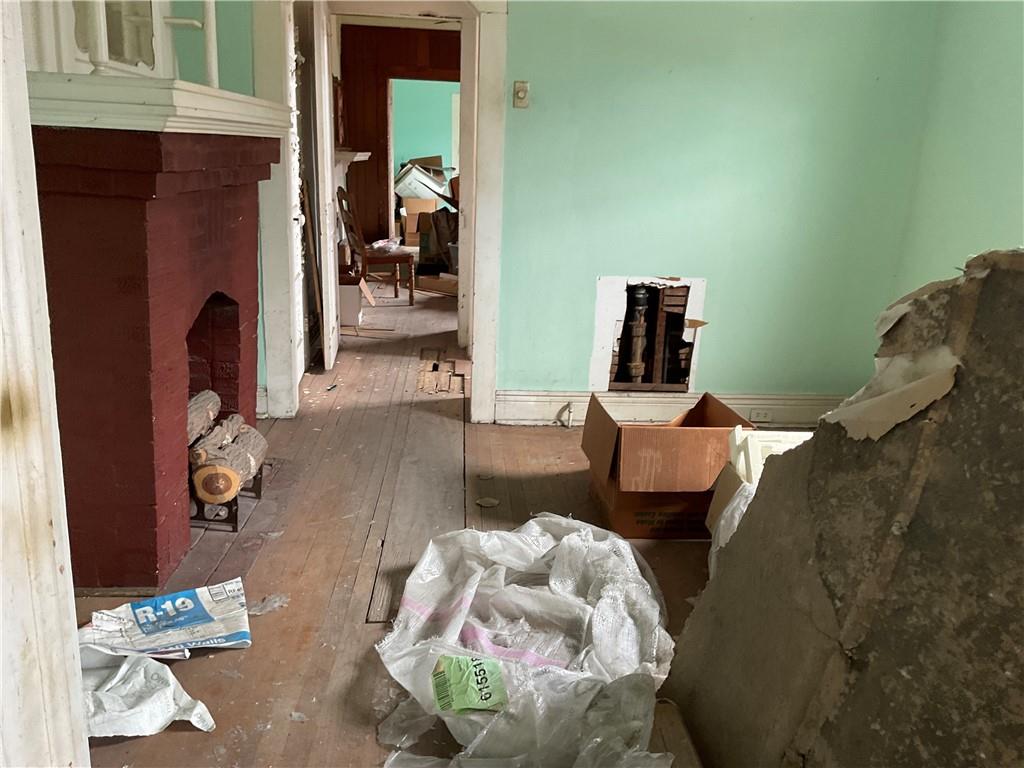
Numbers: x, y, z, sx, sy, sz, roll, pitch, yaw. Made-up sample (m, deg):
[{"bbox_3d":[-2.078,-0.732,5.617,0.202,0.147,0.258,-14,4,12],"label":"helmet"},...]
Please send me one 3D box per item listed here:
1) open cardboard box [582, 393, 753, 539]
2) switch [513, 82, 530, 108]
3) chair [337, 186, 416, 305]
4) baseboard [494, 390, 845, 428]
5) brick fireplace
[{"bbox_3d":[0.539,0.280,3.049,0.510,0.390,0.520,1,13,-6],"label":"open cardboard box"},{"bbox_3d":[0.040,-1.290,3.828,0.070,0.114,0.022,1,13,-3],"label":"switch"},{"bbox_3d":[-1.253,-1.273,7.947,0.580,1.045,0.480,-4,15,-24],"label":"chair"},{"bbox_3d":[0.866,0.129,4.216,1.905,0.168,0.025,1,13,-3],"label":"baseboard"},{"bbox_3d":[-1.160,-0.176,2.880,0.460,1.245,1.360,1,13,-3],"label":"brick fireplace"}]

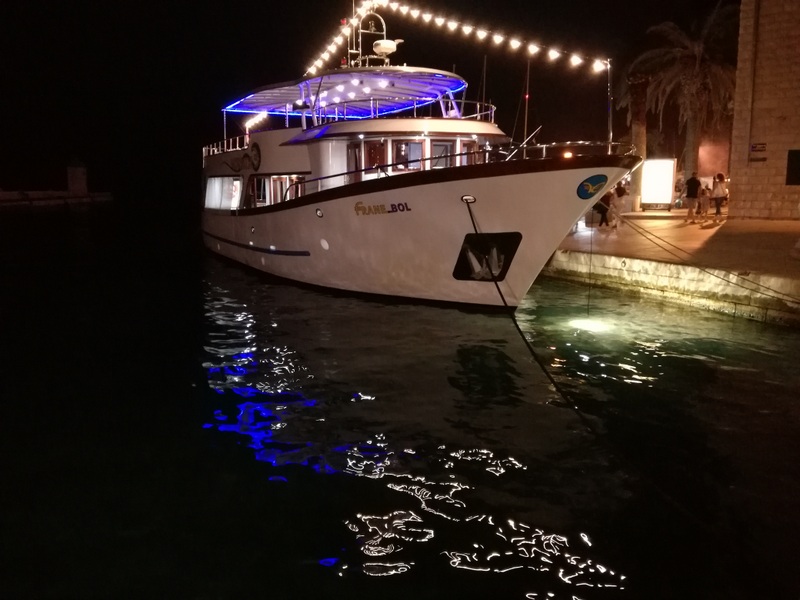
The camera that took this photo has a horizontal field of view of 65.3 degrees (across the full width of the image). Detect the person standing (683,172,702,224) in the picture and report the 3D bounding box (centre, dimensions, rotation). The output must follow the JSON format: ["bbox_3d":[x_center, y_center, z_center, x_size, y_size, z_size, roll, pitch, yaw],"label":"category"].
[{"bbox_3d":[10.127,-3.511,21.447,0.600,1.740,0.420,3,11,20],"label":"person standing"}]

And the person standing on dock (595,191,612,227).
[{"bbox_3d":[6.842,-3.161,20.775,0.520,1.420,0.420,-6,12,-30],"label":"person standing on dock"}]

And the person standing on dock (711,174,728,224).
[{"bbox_3d":[11.051,-3.499,21.452,0.540,1.680,0.400,3,11,20],"label":"person standing on dock"}]

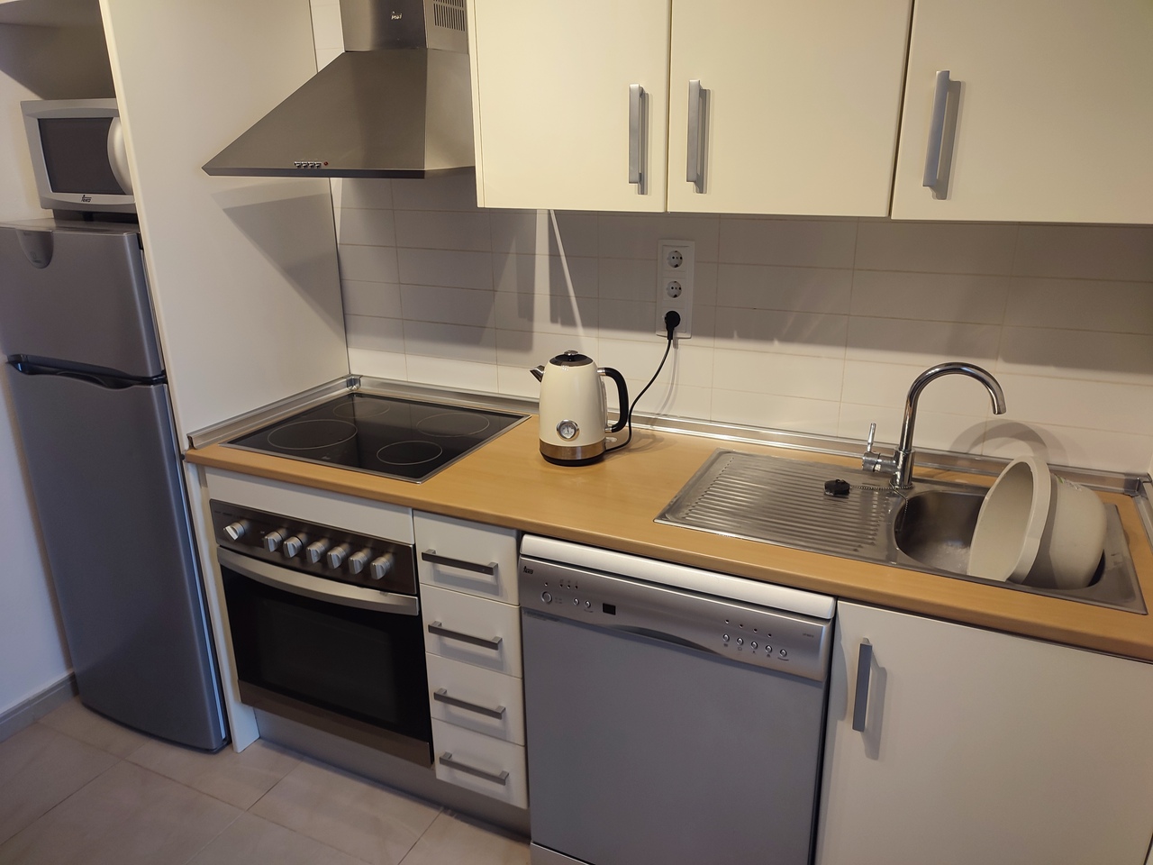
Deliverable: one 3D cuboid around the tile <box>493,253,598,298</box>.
[{"bbox_3d":[-0.080,-0.404,2.130,0.300,0.098,0.010,8,21,24],"label":"tile"}]

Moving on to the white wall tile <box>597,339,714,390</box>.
[{"bbox_3d":[0.195,-0.175,2.064,0.299,0.098,0.010,8,21,24],"label":"white wall tile"}]

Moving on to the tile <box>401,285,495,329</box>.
[{"bbox_3d":[-0.350,-0.345,2.264,0.298,0.098,0.010,8,21,24],"label":"tile"}]

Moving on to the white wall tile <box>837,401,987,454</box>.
[{"bbox_3d":[0.746,-0.007,1.861,0.300,0.092,0.010,8,21,24],"label":"white wall tile"}]

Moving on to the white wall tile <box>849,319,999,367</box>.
[{"bbox_3d":[0.743,-0.194,1.797,0.300,0.098,0.010,8,21,24],"label":"white wall tile"}]

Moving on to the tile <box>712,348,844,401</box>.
[{"bbox_3d":[0.468,-0.136,1.942,0.299,0.098,0.010,8,21,24],"label":"tile"}]

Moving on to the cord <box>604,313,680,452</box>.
[{"bbox_3d":[0.158,-0.120,1.963,0.130,0.315,0.190,8,21,24],"label":"cord"}]

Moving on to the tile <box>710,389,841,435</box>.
[{"bbox_3d":[0.469,-0.047,1.973,0.299,0.087,0.010,8,21,24],"label":"tile"}]

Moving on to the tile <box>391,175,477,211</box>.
[{"bbox_3d":[-0.354,-0.627,2.165,0.298,0.098,0.010,8,21,24],"label":"tile"}]

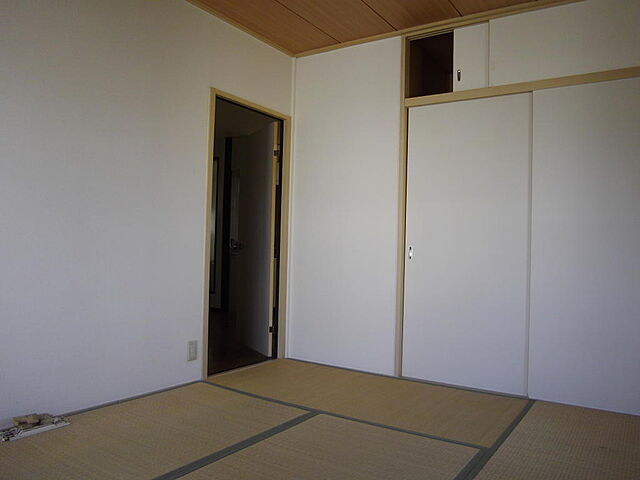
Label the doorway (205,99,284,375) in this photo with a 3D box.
[{"bbox_3d":[-0.517,-0.018,3.527,0.130,1.848,0.759,1,-1,34],"label":"doorway"}]

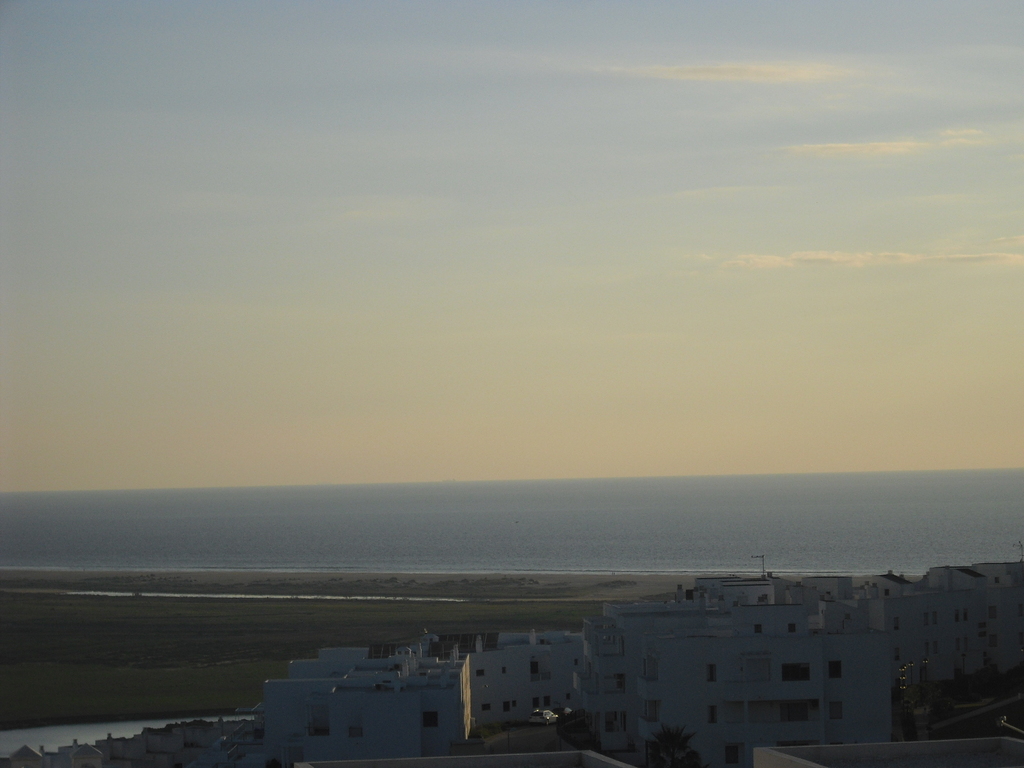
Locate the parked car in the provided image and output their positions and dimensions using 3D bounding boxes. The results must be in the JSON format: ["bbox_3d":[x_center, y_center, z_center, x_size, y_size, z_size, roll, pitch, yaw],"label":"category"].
[{"bbox_3d":[3.297,33.542,337.000,1.760,1.460,4.200,-2,-2,24],"label":"parked car"}]

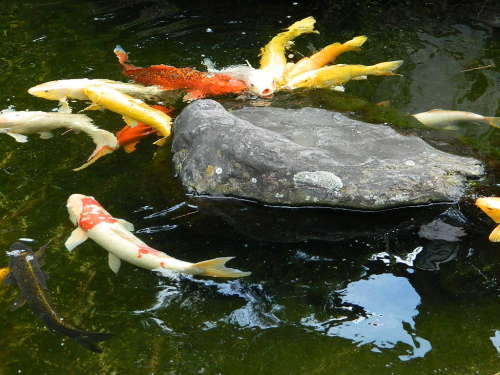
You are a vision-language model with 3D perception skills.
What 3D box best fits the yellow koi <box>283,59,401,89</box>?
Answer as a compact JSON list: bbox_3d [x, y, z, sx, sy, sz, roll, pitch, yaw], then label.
[{"bbox_3d":[0.268,-0.299,4.087,0.377,0.100,0.168,-10,30,-18],"label":"yellow koi"}]

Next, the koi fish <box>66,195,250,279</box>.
[{"bbox_3d":[-0.248,0.133,3.275,0.538,0.120,0.231,19,33,31],"label":"koi fish"}]

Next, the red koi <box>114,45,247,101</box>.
[{"bbox_3d":[-0.221,-0.300,4.089,0.474,0.110,0.257,12,30,21],"label":"red koi"}]

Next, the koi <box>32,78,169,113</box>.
[{"bbox_3d":[-0.397,-0.239,3.974,0.406,0.100,0.218,4,28,7],"label":"koi"}]

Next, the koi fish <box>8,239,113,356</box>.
[{"bbox_3d":[-0.410,0.234,3.084,0.169,0.110,0.462,-14,31,-25],"label":"koi fish"}]

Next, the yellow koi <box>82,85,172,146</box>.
[{"bbox_3d":[-0.326,-0.184,3.871,0.169,0.100,0.392,-21,34,-34],"label":"yellow koi"}]

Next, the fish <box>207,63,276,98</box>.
[{"bbox_3d":[-0.017,-0.306,4.100,0.109,0.130,0.323,-20,34,-33],"label":"fish"}]

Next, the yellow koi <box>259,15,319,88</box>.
[{"bbox_3d":[0.110,-0.394,4.267,0.132,0.110,0.521,6,29,12],"label":"yellow koi"}]

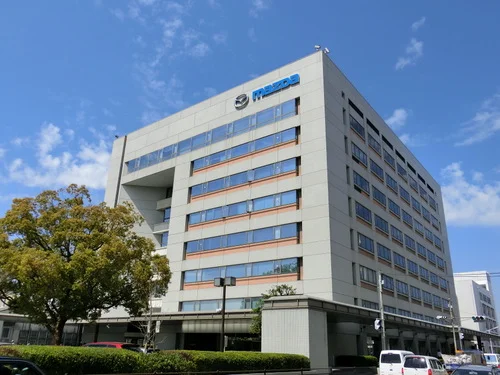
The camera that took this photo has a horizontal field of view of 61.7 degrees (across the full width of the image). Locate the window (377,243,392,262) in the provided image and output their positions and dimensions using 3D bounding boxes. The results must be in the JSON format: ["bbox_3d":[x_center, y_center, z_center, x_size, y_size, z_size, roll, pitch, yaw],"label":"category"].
[{"bbox_3d":[16.273,7.950,50.546,0.170,1.620,4.420,-14,-26,35],"label":"window"}]

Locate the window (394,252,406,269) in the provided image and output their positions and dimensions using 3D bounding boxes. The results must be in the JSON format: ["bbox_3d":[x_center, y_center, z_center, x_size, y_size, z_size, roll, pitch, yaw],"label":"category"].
[{"bbox_3d":[20.575,10.078,57.252,0.180,1.683,4.676,-14,-26,35],"label":"window"}]

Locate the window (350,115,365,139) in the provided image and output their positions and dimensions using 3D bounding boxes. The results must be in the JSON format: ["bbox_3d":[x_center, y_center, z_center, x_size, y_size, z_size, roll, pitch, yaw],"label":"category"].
[{"bbox_3d":[14.674,-8.058,56.931,0.150,1.850,4.850,-14,-26,35],"label":"window"}]

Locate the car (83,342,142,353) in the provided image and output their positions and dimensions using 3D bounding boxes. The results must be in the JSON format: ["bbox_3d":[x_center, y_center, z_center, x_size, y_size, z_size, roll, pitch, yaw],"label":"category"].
[{"bbox_3d":[-8.484,10.186,25.085,4.500,1.670,1.820,-14,-26,35],"label":"car"}]

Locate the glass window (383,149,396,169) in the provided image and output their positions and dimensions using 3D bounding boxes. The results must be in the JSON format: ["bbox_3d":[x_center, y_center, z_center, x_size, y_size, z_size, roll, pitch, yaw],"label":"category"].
[{"bbox_3d":[20.057,-3.969,59.989,0.170,1.620,4.420,-14,-26,35],"label":"glass window"}]

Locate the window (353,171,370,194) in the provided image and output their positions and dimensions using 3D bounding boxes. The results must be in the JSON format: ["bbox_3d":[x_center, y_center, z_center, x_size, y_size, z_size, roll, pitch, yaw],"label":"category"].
[{"bbox_3d":[13.704,-0.490,51.282,0.180,1.682,4.676,-14,-26,35],"label":"window"}]

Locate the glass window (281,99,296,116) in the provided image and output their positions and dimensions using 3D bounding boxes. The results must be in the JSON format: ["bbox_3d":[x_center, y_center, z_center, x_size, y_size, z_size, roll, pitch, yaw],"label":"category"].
[{"bbox_3d":[4.382,-9.052,47.627,1.920,1.760,0.170,-14,-26,35],"label":"glass window"}]

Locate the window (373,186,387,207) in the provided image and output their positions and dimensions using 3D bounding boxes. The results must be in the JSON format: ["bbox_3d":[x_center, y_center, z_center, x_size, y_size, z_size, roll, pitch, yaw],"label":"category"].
[{"bbox_3d":[18.250,1.456,58.611,0.150,1.680,4.700,-14,-26,35],"label":"window"}]

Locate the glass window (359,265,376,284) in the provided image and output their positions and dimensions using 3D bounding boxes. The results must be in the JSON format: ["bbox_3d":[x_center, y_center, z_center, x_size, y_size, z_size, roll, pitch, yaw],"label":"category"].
[{"bbox_3d":[13.438,9.983,47.266,0.200,1.648,4.704,-14,-26,35],"label":"glass window"}]

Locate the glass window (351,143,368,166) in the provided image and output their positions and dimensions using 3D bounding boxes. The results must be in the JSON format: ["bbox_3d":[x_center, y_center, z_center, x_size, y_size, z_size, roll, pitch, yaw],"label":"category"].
[{"bbox_3d":[13.886,-4.108,52.864,0.200,1.756,4.750,-14,-26,35],"label":"glass window"}]

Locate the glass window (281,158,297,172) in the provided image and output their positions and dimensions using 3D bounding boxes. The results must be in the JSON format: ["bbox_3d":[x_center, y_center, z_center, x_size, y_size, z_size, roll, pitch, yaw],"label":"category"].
[{"bbox_3d":[4.603,-2.435,49.579,1.970,1.420,0.150,-14,-26,35],"label":"glass window"}]

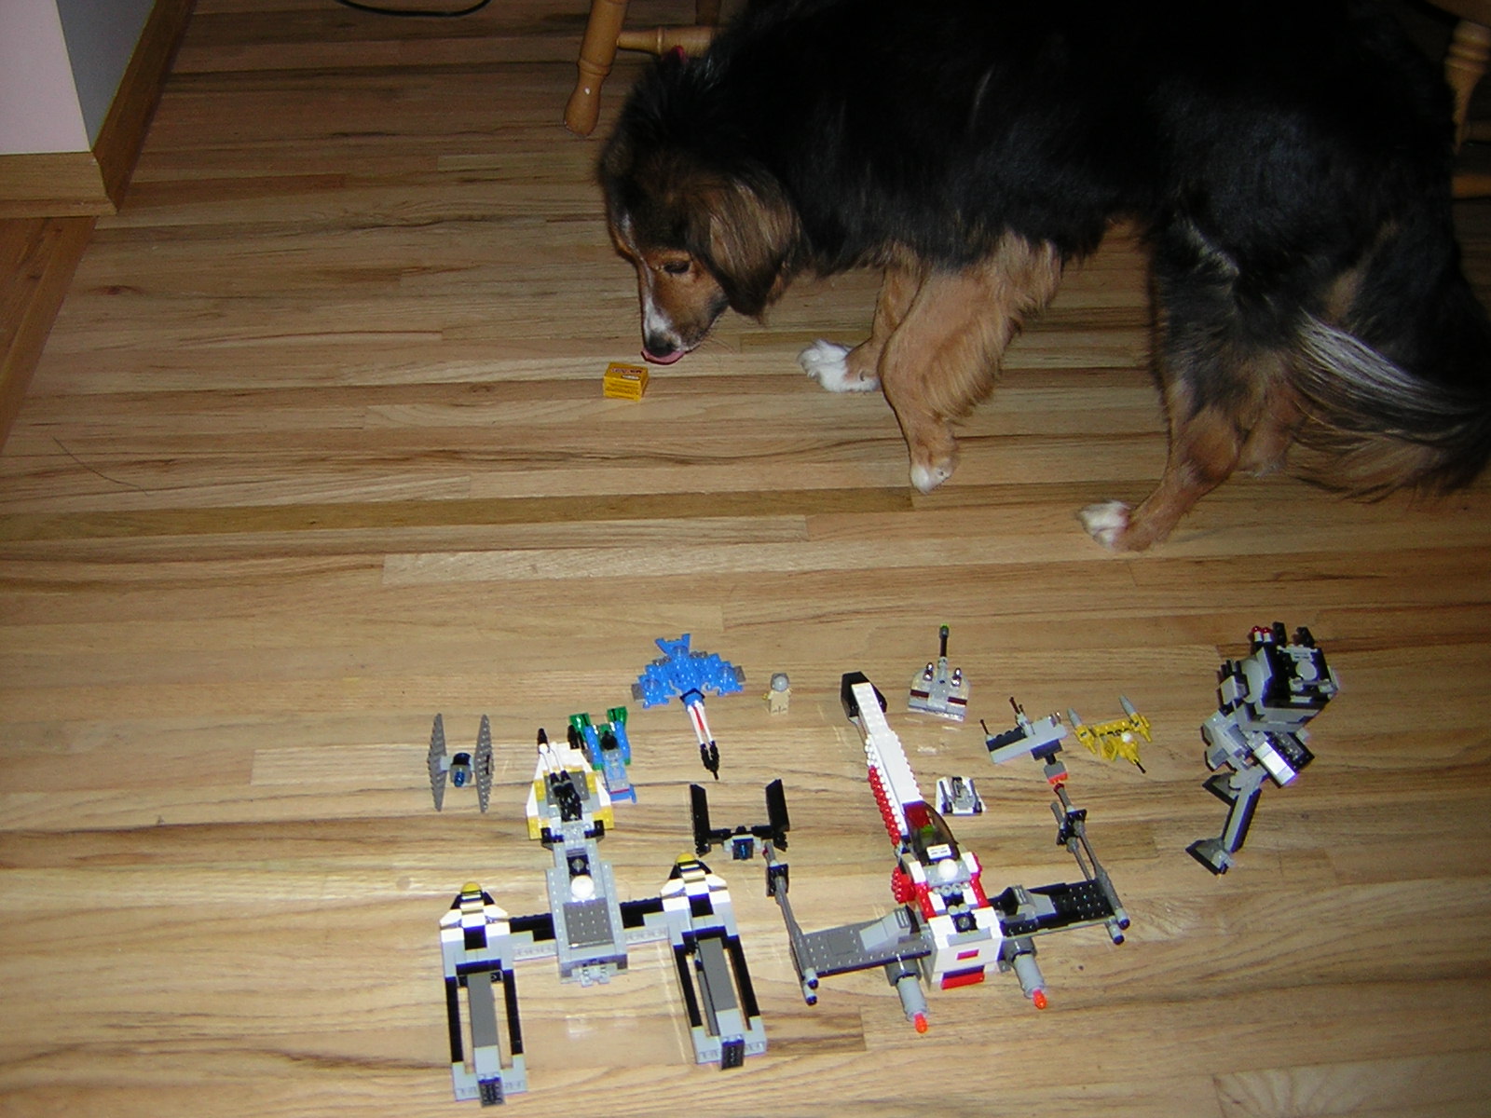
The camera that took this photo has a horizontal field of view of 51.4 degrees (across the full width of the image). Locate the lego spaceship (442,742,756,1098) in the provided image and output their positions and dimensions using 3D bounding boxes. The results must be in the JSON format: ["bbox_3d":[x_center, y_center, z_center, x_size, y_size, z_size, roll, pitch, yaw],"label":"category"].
[{"bbox_3d":[-0.120,0.236,1.145,0.211,0.067,0.311,-7,43,-11],"label":"lego spaceship"}]

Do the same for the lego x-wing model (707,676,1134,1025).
[{"bbox_3d":[0.132,0.204,1.196,0.245,0.070,0.333,-7,43,-11],"label":"lego x-wing model"}]

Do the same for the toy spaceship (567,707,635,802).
[{"bbox_3d":[-0.111,0.158,1.260,0.050,0.032,0.091,-8,43,-12],"label":"toy spaceship"}]

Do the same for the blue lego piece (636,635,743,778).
[{"bbox_3d":[-0.041,0.123,1.304,0.100,0.032,0.156,-8,43,-12],"label":"blue lego piece"}]

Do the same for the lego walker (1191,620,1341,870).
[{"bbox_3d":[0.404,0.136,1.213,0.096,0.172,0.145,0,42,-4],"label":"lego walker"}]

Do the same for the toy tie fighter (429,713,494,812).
[{"bbox_3d":[-0.225,0.161,1.225,0.042,0.064,0.048,2,42,-1],"label":"toy tie fighter"}]

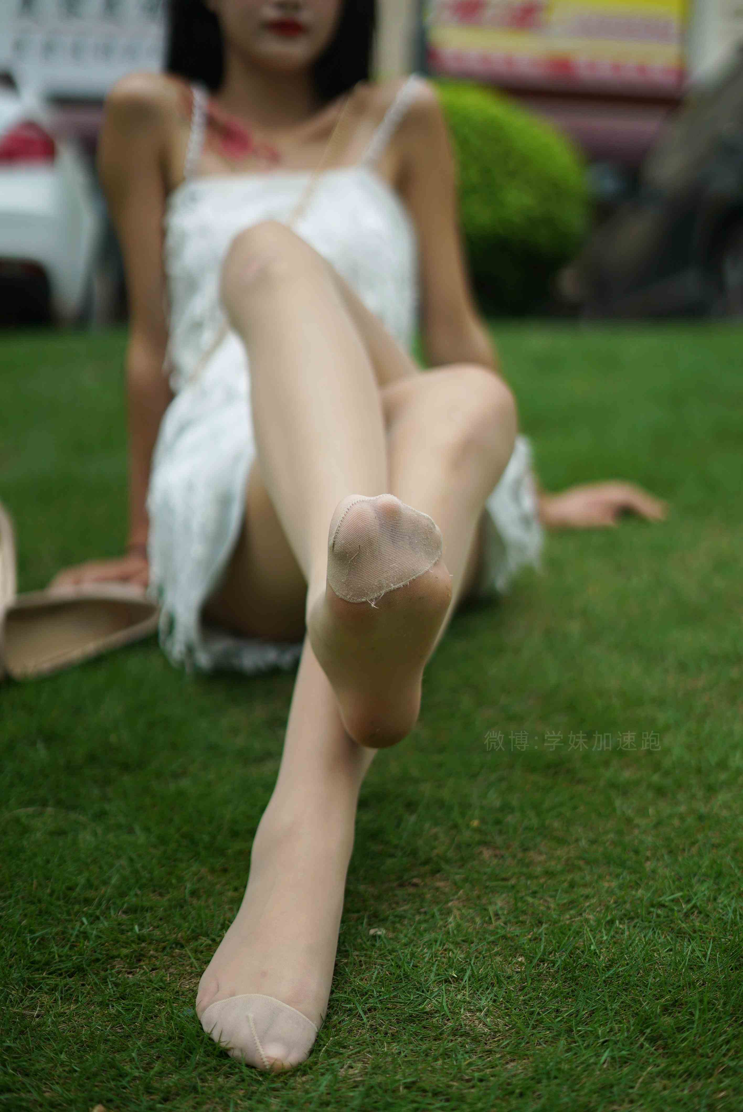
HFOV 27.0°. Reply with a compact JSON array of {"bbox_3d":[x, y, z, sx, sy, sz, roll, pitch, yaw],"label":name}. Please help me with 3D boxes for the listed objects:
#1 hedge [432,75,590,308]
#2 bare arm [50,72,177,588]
[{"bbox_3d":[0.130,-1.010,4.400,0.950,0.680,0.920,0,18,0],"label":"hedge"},{"bbox_3d":[-0.303,-0.266,1.840,0.150,0.610,0.150,0,13,0],"label":"bare arm"}]

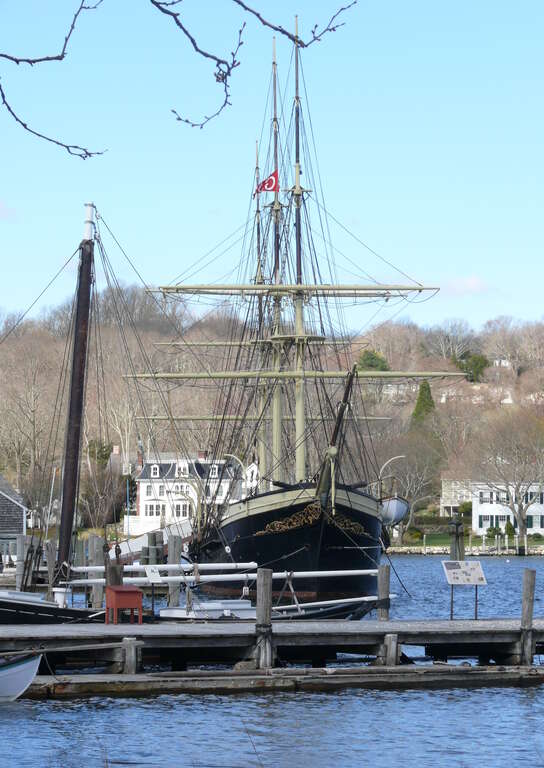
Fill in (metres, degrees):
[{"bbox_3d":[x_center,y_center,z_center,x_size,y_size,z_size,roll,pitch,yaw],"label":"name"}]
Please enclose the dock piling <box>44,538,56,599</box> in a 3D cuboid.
[{"bbox_3d":[-7.757,6.632,96.787,0.420,2.300,0.400,0,-3,0],"label":"dock piling"}]

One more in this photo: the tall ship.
[{"bbox_3d":[1.017,-3.681,140.879,16.800,31.000,41.000,0,-3,-6],"label":"tall ship"}]

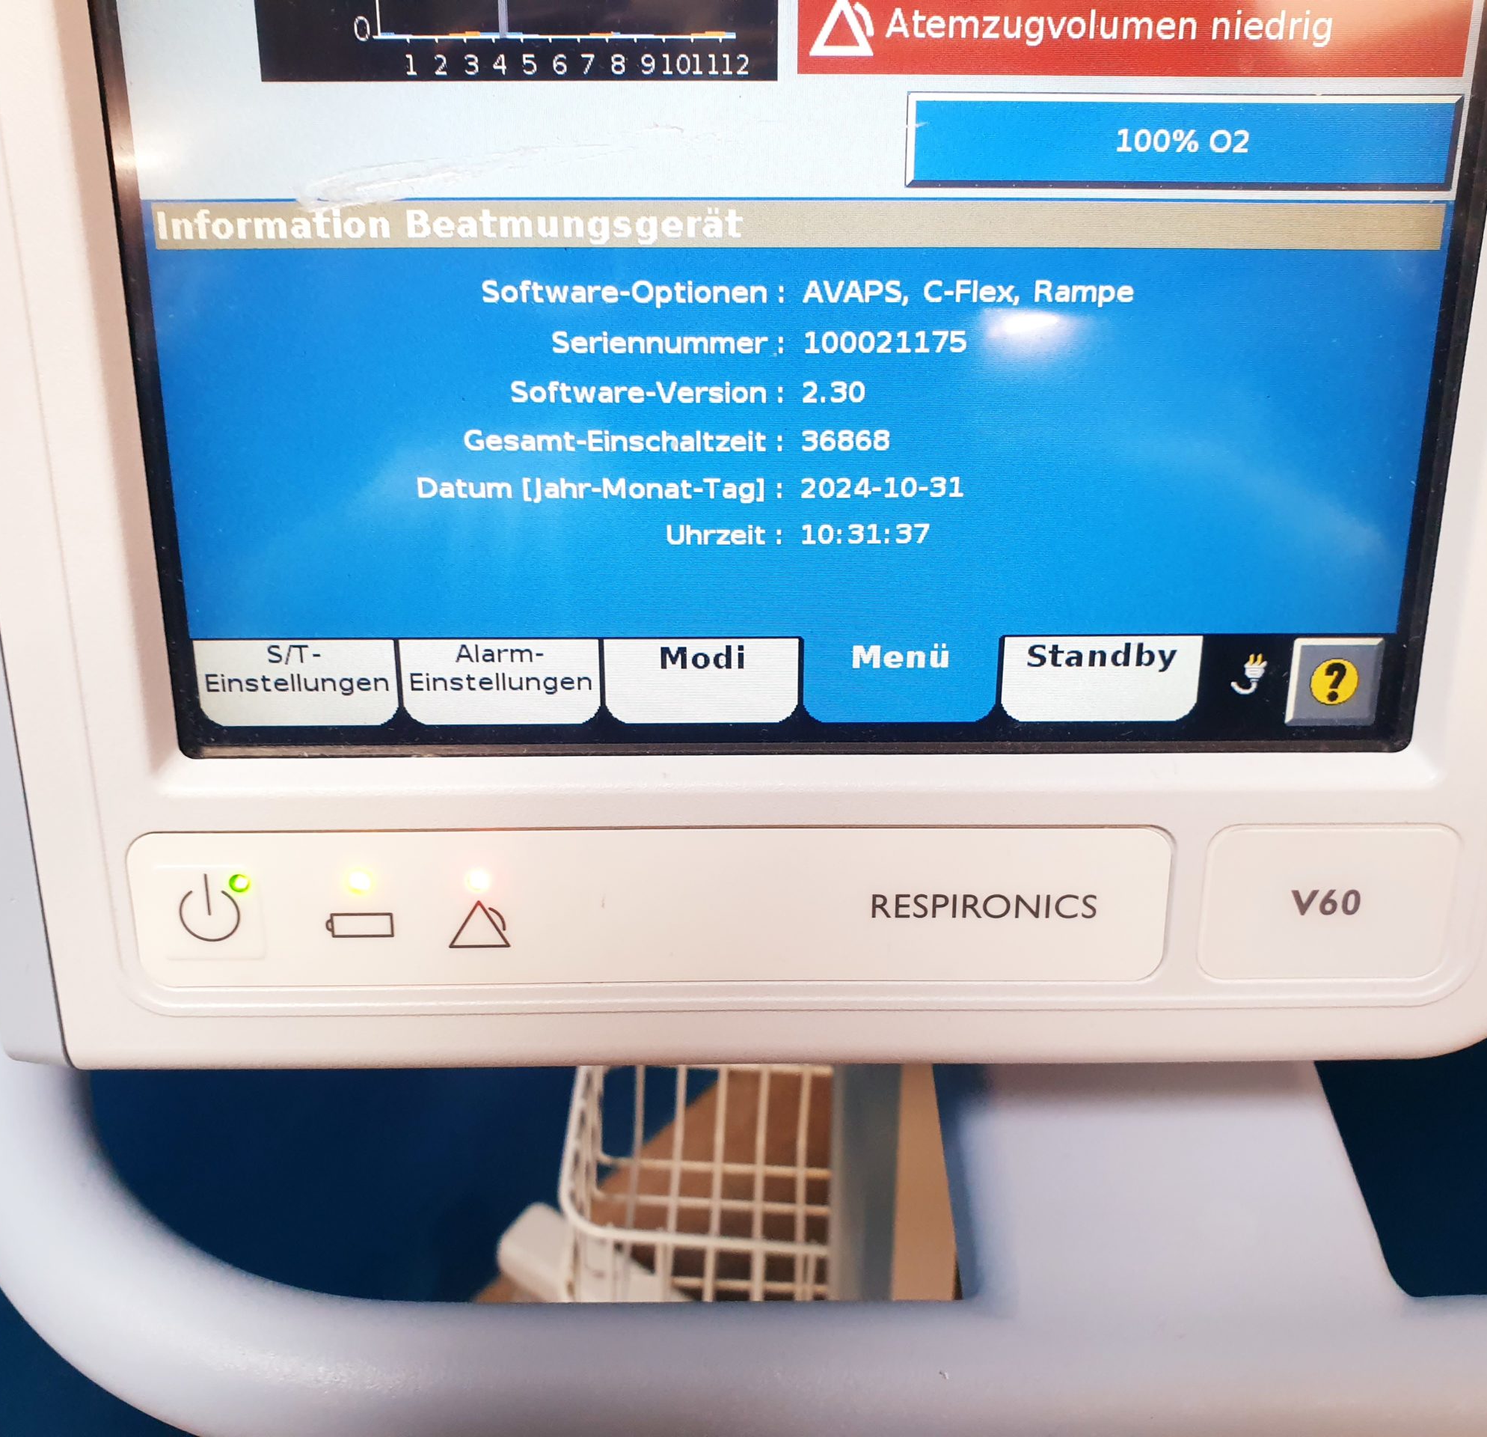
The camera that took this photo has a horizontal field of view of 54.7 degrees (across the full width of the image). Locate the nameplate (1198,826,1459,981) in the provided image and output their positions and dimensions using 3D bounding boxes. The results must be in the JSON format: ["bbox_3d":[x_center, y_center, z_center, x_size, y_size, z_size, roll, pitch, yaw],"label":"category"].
[{"bbox_3d":[0.125,0.039,0.307,0.053,0.036,0.003,0,17,-1],"label":"nameplate"}]

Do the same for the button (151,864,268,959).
[{"bbox_3d":[-0.112,0.041,0.303,0.021,0.022,0.003,0,17,-1],"label":"button"}]

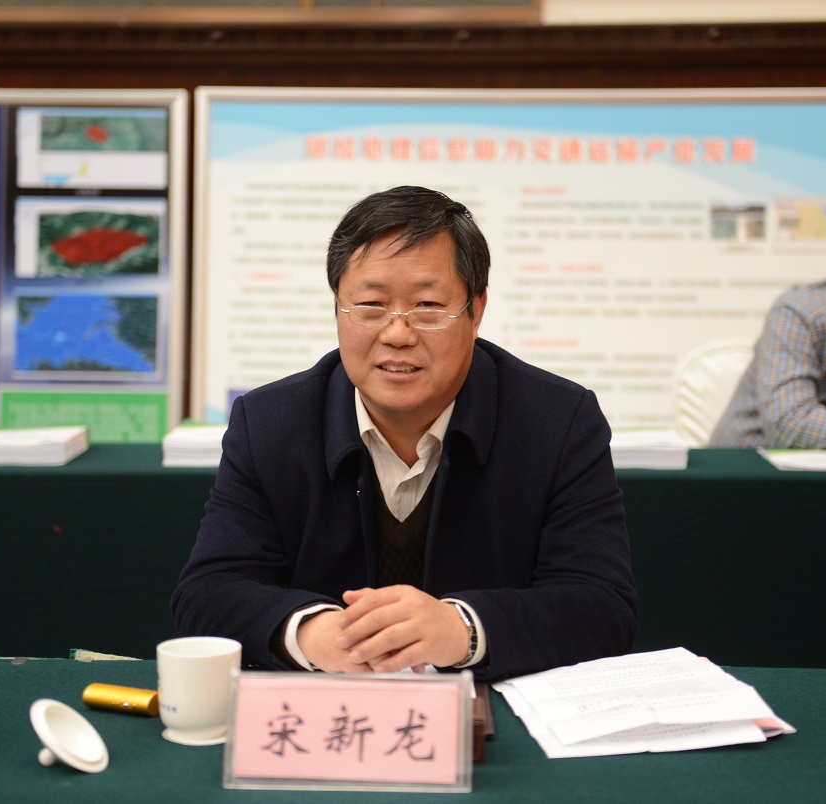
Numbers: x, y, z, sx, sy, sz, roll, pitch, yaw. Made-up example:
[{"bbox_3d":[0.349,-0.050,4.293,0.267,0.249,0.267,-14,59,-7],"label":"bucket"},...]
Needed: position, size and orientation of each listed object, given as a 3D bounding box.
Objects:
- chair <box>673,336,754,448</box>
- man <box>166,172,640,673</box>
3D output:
[{"bbox_3d":[0.799,0.347,4.408,0.440,0.950,0.550,0,5,-3],"label":"chair"},{"bbox_3d":[-0.014,0.390,2.213,0.520,1.250,0.660,0,5,3],"label":"man"}]

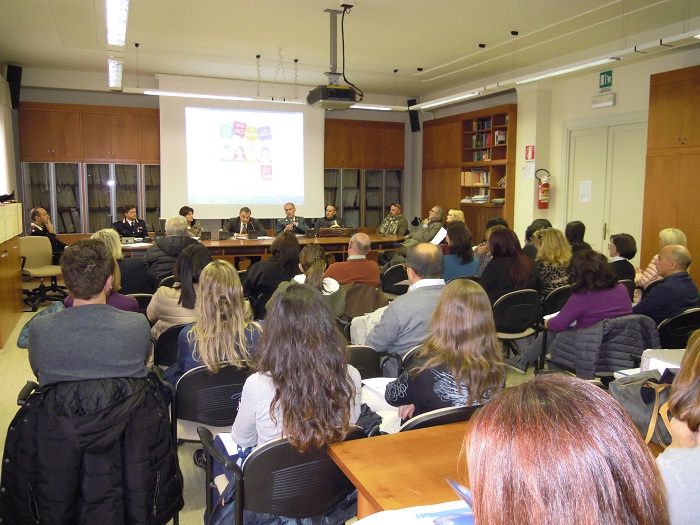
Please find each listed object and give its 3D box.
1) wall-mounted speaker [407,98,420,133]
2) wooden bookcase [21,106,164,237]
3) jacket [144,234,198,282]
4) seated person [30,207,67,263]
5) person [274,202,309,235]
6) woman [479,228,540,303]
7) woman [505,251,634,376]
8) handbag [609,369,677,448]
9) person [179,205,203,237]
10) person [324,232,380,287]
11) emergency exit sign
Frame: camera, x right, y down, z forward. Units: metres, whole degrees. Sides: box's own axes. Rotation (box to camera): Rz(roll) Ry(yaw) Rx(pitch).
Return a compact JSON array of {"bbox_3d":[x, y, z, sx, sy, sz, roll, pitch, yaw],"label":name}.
[{"bbox_3d":[1.312,-3.001,11.647,0.160,0.660,0.150,4,22,27],"label":"wall-mounted speaker"},{"bbox_3d":[-4.010,-1.121,9.389,2.480,2.870,0.420,-2,8,-23],"label":"wooden bookcase"},{"bbox_3d":[-1.604,0.071,5.139,0.550,0.680,0.420,-3,8,-22],"label":"jacket"},{"bbox_3d":[-4.243,-0.180,8.322,0.850,1.241,0.550,-3,8,-24],"label":"seated person"},{"bbox_3d":[-0.940,-0.286,9.102,0.540,1.300,0.800,-2,8,-14],"label":"person"},{"bbox_3d":[1.030,0.350,4.445,0.500,1.252,0.820,-5,9,-34],"label":"woman"},{"bbox_3d":[1.201,0.481,3.590,0.580,1.210,0.950,-3,8,-22],"label":"woman"},{"bbox_3d":[0.940,0.453,1.770,0.280,0.220,0.150,1,8,6],"label":"handbag"},{"bbox_3d":[-2.418,-0.236,8.742,0.500,1.259,0.780,-7,10,-42],"label":"person"},{"bbox_3d":[-0.032,0.343,4.465,0.550,1.180,0.780,-1,7,-13],"label":"person"},{"bbox_3d":[3.388,-2.397,7.492,0.012,0.250,0.200,-3,8,-23],"label":"emergency exit sign"}]

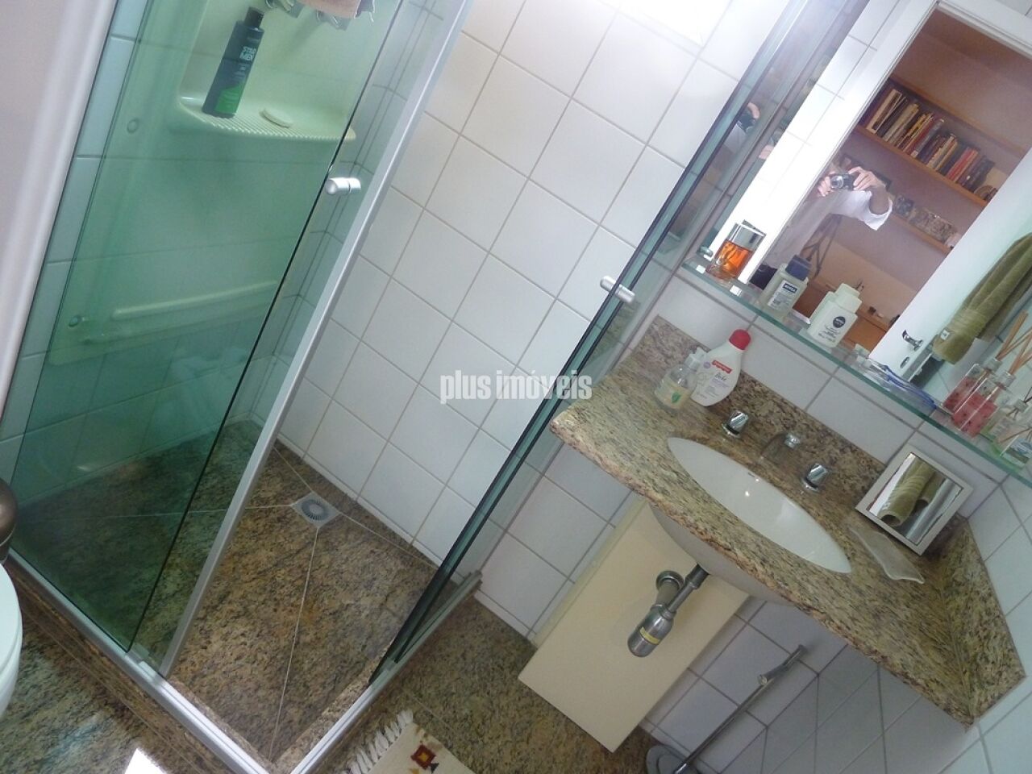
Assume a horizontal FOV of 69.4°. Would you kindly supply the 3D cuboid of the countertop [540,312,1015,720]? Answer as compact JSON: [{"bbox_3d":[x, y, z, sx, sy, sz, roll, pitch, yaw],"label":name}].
[{"bbox_3d":[0.482,0.165,1.365,0.748,0.132,0.604,35,23,11],"label":"countertop"}]

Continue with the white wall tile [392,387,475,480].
[{"bbox_3d":[-0.216,0.126,1.972,0.198,0.198,0.010,35,23,11],"label":"white wall tile"}]

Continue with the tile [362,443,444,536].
[{"bbox_3d":[-0.317,0.288,2.080,0.200,0.200,0.010,36,23,11],"label":"tile"}]

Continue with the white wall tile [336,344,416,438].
[{"bbox_3d":[-0.377,0.011,2.002,0.197,0.195,0.010,36,23,11],"label":"white wall tile"}]

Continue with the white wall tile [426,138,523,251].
[{"bbox_3d":[-0.098,-0.468,1.815,0.200,0.200,0.010,36,23,11],"label":"white wall tile"}]

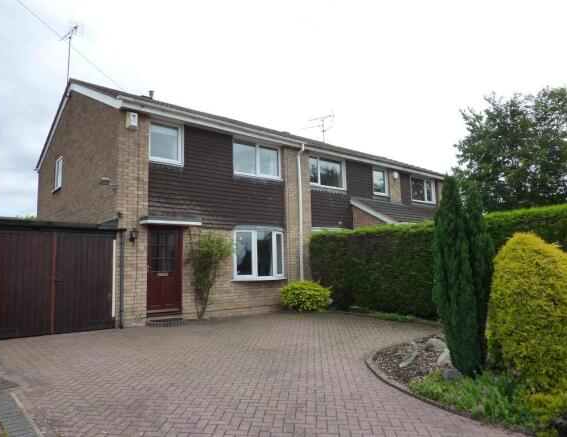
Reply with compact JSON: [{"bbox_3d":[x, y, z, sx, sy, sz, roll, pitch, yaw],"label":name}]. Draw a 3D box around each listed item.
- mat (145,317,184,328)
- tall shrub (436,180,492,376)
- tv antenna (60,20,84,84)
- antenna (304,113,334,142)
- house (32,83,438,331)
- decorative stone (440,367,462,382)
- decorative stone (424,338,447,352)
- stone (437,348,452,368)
[{"bbox_3d":[-2.665,2.318,9.427,0.850,0.060,0.450,4,-9,-41],"label":"mat"},{"bbox_3d":[2.411,0.781,5.670,0.650,2.620,0.600,-2,-7,0],"label":"tall shrub"},{"bbox_3d":[-6.408,-5.029,12.755,0.950,1.680,0.420,-6,-8,36],"label":"tv antenna"},{"bbox_3d":[1.756,-4.378,20.253,1.300,1.200,0.500,-6,-8,33],"label":"antenna"},{"bbox_3d":[-0.625,-0.362,17.060,15.030,7.060,8.200,4,-9,-41],"label":"house"},{"bbox_3d":[2.115,1.964,5.300,0.290,0.190,0.250,-2,-7,0],"label":"decorative stone"},{"bbox_3d":[2.445,2.036,6.750,0.360,0.210,0.280,-2,-7,0],"label":"decorative stone"},{"bbox_3d":[2.244,1.945,5.850,0.240,0.260,0.240,-2,-7,0],"label":"stone"}]

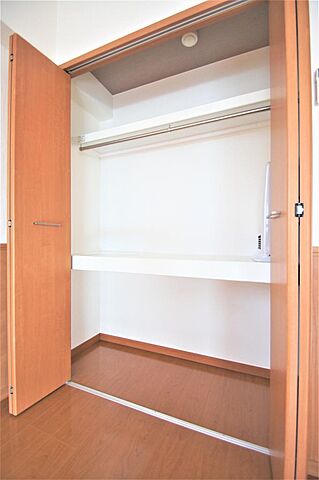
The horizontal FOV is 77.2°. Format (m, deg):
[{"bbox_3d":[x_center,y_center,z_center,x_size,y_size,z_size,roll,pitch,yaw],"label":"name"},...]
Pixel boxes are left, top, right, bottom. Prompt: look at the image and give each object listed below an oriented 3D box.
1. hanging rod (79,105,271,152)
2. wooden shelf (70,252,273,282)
[{"bbox_3d":[0.076,-0.788,1.436,1.589,0.028,0.028,0,0,22],"label":"hanging rod"},{"bbox_3d":[0.094,0.182,1.490,1.596,0.111,0.397,0,0,22],"label":"wooden shelf"}]

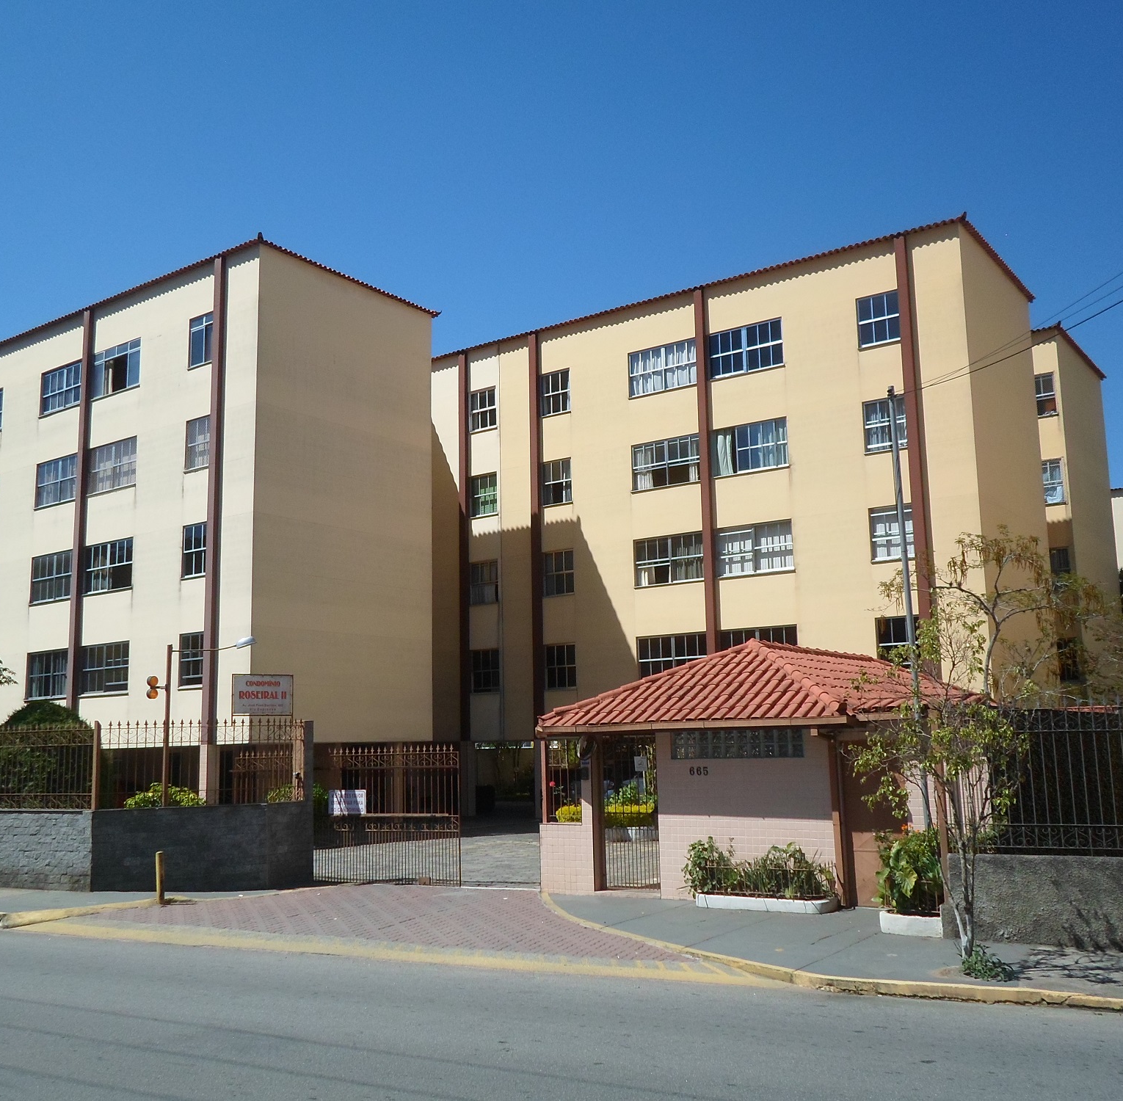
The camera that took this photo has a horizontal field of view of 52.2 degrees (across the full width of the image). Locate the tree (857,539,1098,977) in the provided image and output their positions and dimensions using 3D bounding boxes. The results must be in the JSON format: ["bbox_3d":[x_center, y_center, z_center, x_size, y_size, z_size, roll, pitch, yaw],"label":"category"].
[{"bbox_3d":[3.950,1.898,11.303,2.250,4.130,2.000,-1,-9,0],"label":"tree"}]

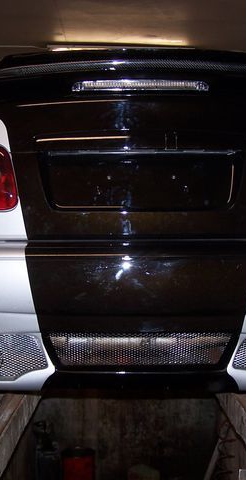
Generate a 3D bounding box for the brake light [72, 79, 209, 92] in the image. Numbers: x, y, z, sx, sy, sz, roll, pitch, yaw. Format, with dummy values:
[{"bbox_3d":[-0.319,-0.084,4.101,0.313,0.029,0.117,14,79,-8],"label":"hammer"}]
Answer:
[{"bbox_3d":[0.060,-0.534,2.430,0.475,0.045,0.050,0,2,0],"label":"brake light"}]

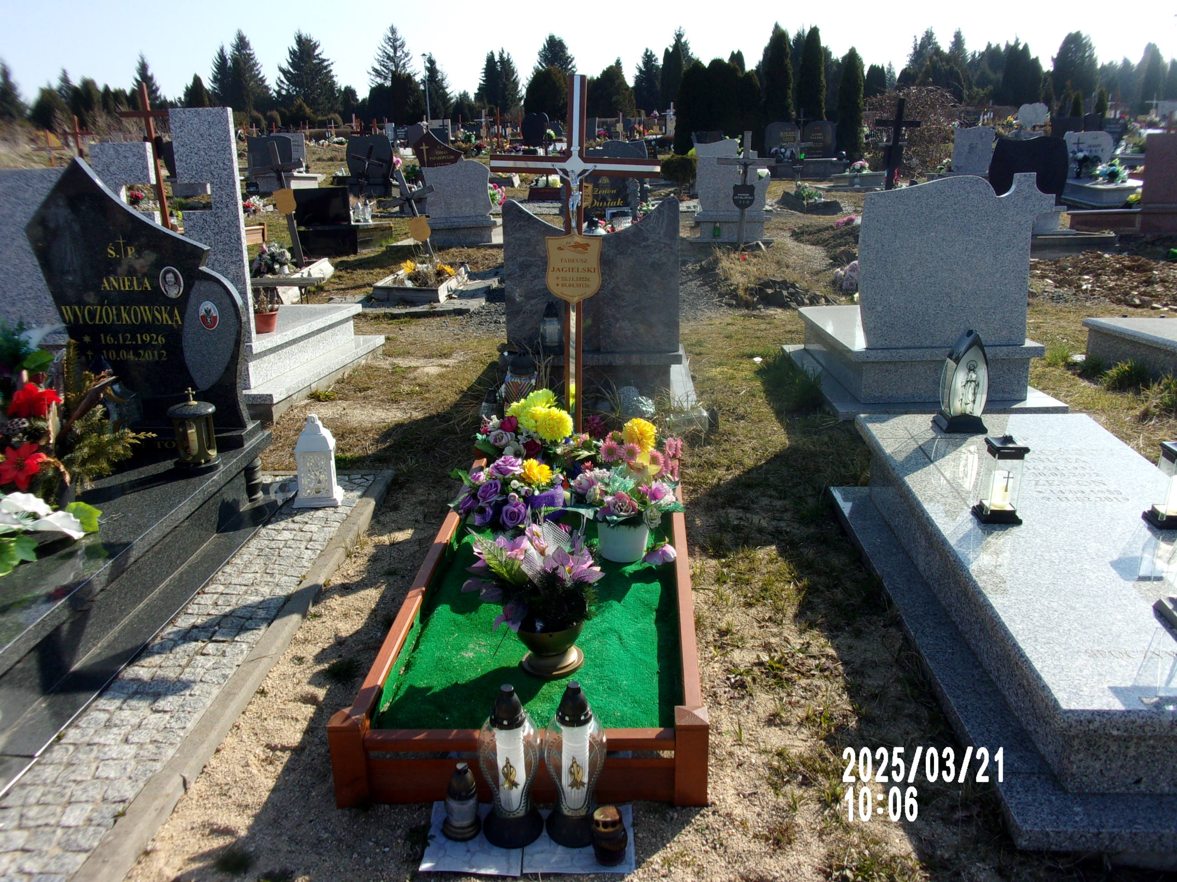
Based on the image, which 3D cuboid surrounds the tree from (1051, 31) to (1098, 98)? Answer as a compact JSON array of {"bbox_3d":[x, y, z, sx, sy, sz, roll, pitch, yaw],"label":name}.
[{"bbox_3d":[25.473,-19.340,50.000,2.400,4.400,2.400,-1,16,3],"label":"tree"}]

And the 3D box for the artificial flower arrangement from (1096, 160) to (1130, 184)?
[{"bbox_3d":[7.604,-3.898,13.800,0.493,0.317,0.420,-1,15,5],"label":"artificial flower arrangement"}]

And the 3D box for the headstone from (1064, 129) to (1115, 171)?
[{"bbox_3d":[8.061,-4.603,15.300,0.760,0.760,0.120,0,16,5],"label":"headstone"}]

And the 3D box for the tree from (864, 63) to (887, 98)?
[{"bbox_3d":[15.772,-18.547,52.341,1.350,4.106,1.350,0,19,3],"label":"tree"}]

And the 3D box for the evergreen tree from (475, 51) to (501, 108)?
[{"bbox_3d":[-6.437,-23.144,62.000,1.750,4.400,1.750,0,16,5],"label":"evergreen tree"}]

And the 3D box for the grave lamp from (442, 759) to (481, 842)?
[{"bbox_3d":[-0.265,0.751,2.015,0.081,0.162,0.081,-1,16,3],"label":"grave lamp"}]

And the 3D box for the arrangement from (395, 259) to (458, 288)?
[{"bbox_3d":[-1.492,-1.547,8.800,0.550,0.250,0.420,0,16,5],"label":"arrangement"}]

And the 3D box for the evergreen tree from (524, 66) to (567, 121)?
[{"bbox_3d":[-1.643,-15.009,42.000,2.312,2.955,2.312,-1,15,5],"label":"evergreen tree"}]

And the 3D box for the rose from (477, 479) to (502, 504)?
[{"bbox_3d":[-0.345,0.176,3.310,0.085,0.080,0.075,-3,16,-6],"label":"rose"}]

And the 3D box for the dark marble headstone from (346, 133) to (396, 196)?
[{"bbox_3d":[-4.430,-5.627,19.395,0.960,1.219,0.240,0,19,3],"label":"dark marble headstone"}]

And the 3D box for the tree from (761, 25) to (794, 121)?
[{"bbox_3d":[4.863,-8.873,24.500,0.805,3.512,0.805,-1,15,5],"label":"tree"}]

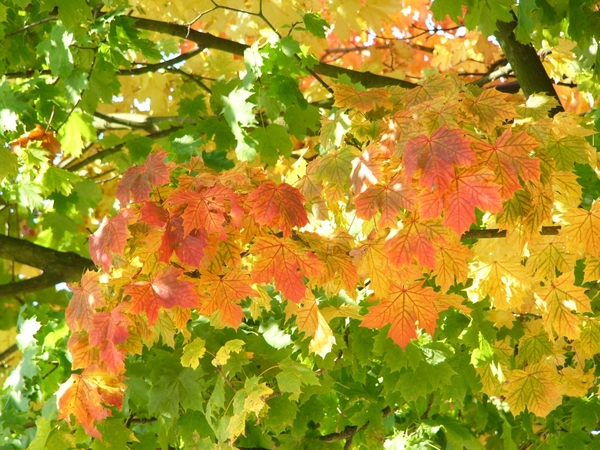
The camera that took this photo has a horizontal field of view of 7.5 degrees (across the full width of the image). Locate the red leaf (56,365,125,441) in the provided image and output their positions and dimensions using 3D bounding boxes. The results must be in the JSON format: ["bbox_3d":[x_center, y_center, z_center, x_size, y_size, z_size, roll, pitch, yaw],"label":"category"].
[{"bbox_3d":[-0.360,0.308,7.950,0.115,0.122,0.050,-11,-20,-4],"label":"red leaf"}]

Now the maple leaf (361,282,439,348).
[{"bbox_3d":[0.169,0.153,7.750,0.132,0.112,0.040,0,-15,0],"label":"maple leaf"}]

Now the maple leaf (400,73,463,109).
[{"bbox_3d":[0.236,-0.236,8.200,0.111,0.079,0.035,-6,-38,-4],"label":"maple leaf"}]

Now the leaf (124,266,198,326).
[{"bbox_3d":[-0.235,0.121,7.750,0.126,0.102,0.040,0,-15,-10],"label":"leaf"}]

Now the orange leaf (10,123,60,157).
[{"bbox_3d":[-0.526,-0.166,9.100,0.099,0.069,0.045,0,-35,0],"label":"orange leaf"}]

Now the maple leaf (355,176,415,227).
[{"bbox_3d":[0.149,-0.041,8.050,0.106,0.090,0.030,0,-28,0],"label":"maple leaf"}]

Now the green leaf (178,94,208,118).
[{"bbox_3d":[-0.193,-0.215,8.300,0.054,0.043,0.030,0,-15,0],"label":"green leaf"}]

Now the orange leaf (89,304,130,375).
[{"bbox_3d":[-0.350,0.208,8.400,0.082,0.119,0.040,0,-15,20],"label":"orange leaf"}]

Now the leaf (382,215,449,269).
[{"bbox_3d":[0.204,0.029,8.000,0.112,0.098,0.030,0,-25,0],"label":"leaf"}]

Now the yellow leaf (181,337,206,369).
[{"bbox_3d":[-0.186,0.223,8.000,0.046,0.056,0.030,0,-15,-15],"label":"yellow leaf"}]

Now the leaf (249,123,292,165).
[{"bbox_3d":[-0.050,-0.144,8.100,0.074,0.074,0.035,0,-15,0],"label":"leaf"}]

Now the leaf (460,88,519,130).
[{"bbox_3d":[0.356,-0.217,8.600,0.107,0.084,0.030,0,-35,0],"label":"leaf"}]

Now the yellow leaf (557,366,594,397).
[{"bbox_3d":[0.519,0.296,8.650,0.081,0.061,0.025,0,-30,-10],"label":"yellow leaf"}]

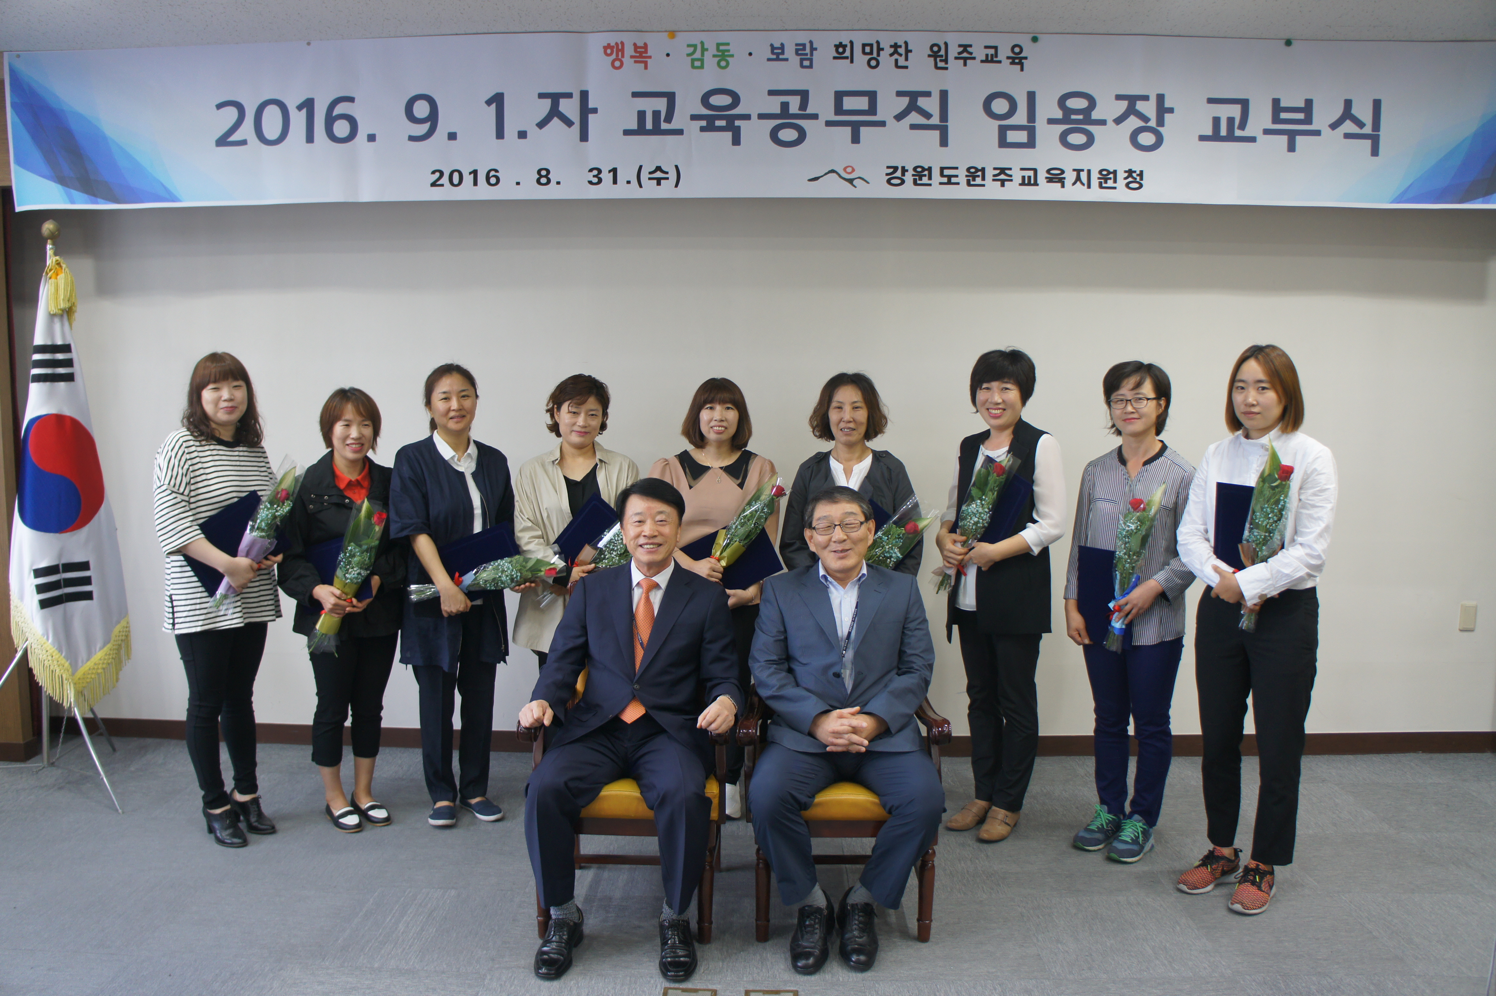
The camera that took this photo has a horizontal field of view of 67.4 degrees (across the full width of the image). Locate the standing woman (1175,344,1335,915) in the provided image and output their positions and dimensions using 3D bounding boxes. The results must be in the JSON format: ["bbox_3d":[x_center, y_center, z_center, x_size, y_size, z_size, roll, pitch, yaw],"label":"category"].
[{"bbox_3d":[1.530,0.366,3.385,0.440,1.650,0.370,3,6,35],"label":"standing woman"}]

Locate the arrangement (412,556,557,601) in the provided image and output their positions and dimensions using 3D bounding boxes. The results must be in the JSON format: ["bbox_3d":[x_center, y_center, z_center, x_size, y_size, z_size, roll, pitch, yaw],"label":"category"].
[{"bbox_3d":[-0.891,0.283,3.814,0.514,0.120,0.100,-6,-3,-20],"label":"arrangement"}]

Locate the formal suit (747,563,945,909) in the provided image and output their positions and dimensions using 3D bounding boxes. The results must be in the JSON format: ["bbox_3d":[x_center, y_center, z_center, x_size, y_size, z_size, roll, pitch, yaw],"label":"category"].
[{"bbox_3d":[0.279,0.654,3.203,0.540,0.950,0.570,1,6,3],"label":"formal suit"}]

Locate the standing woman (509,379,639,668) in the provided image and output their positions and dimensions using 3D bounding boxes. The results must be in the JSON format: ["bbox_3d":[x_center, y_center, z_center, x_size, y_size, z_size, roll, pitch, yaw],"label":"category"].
[{"bbox_3d":[-0.600,0.344,3.985,0.470,1.590,0.350,-1,5,-11],"label":"standing woman"}]

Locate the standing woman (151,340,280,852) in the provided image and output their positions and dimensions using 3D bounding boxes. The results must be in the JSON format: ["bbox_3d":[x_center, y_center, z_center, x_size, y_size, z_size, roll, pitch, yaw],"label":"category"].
[{"bbox_3d":[-1.779,0.338,3.780,0.450,1.660,0.350,-3,6,-29],"label":"standing woman"}]

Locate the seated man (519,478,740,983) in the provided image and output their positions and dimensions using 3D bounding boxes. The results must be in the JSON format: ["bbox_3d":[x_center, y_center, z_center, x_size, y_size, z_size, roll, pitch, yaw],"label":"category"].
[{"bbox_3d":[-0.317,0.595,3.150,0.590,1.290,0.660,0,6,-2],"label":"seated man"}]

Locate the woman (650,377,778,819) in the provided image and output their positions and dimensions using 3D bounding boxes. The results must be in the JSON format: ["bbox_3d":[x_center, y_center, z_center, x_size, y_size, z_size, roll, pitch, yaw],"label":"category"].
[{"bbox_3d":[-0.120,0.362,4.058,0.460,1.580,0.330,0,6,-1],"label":"woman"}]

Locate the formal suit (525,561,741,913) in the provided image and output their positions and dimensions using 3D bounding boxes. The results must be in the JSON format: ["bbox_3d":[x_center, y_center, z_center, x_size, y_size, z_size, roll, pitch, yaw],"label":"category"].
[{"bbox_3d":[-0.318,0.651,3.196,0.580,0.950,0.580,0,6,-1],"label":"formal suit"}]

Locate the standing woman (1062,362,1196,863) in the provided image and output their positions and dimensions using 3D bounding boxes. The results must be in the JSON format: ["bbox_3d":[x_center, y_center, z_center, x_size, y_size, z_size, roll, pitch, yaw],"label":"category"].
[{"bbox_3d":[1.235,0.362,3.696,0.430,1.605,0.360,3,6,31],"label":"standing woman"}]

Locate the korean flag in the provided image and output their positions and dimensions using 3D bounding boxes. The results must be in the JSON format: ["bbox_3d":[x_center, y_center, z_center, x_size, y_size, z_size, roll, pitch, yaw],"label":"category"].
[{"bbox_3d":[-2.408,-0.053,3.987,0.440,1.650,0.230,-1,6,-17],"label":"korean flag"}]

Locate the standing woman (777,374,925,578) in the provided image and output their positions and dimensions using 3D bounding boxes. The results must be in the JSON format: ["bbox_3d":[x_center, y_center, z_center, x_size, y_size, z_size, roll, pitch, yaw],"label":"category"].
[{"bbox_3d":[0.357,0.369,3.917,0.500,1.600,0.350,1,6,5],"label":"standing woman"}]

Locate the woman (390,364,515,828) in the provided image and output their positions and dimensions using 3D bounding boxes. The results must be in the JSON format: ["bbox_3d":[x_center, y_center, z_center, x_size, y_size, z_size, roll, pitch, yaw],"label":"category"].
[{"bbox_3d":[-1.040,0.333,3.994,0.440,1.610,0.360,-3,6,-29],"label":"woman"}]

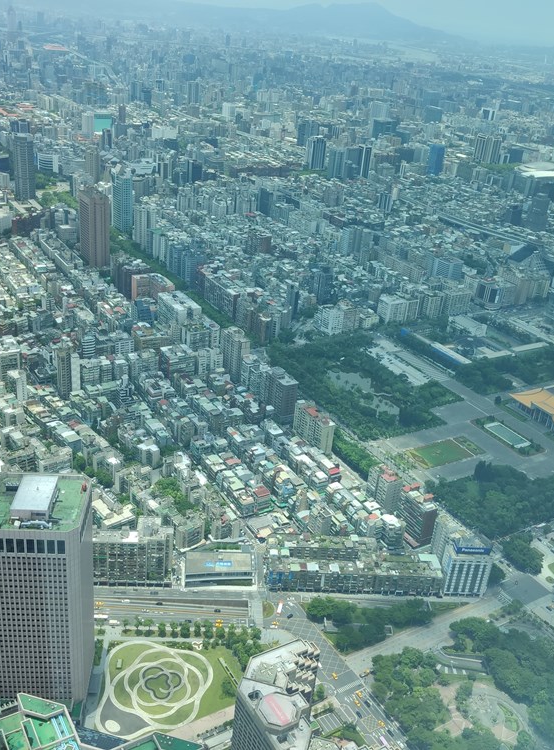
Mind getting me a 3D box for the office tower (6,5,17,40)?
[{"bbox_3d":[-1576.830,-2066.470,4470.840,52.000,245.000,50.000,-3,27,-18],"label":"office tower"}]

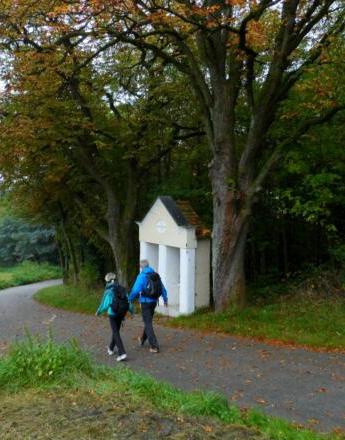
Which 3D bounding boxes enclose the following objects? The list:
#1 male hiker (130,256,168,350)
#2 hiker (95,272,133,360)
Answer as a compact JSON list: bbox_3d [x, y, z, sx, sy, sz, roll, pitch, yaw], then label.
[{"bbox_3d":[-0.457,1.623,7.751,0.620,1.741,0.680,-3,5,-43],"label":"male hiker"},{"bbox_3d":[-1.061,1.780,7.511,0.580,1.601,0.640,-3,5,-45],"label":"hiker"}]

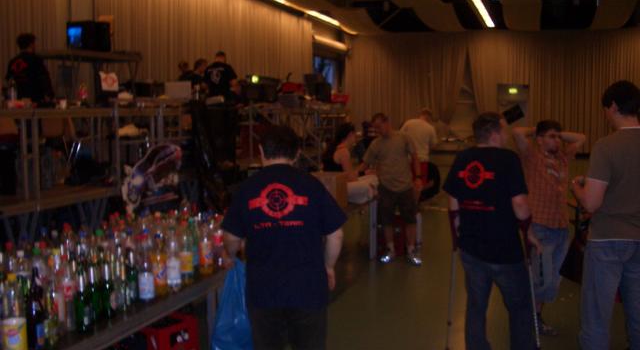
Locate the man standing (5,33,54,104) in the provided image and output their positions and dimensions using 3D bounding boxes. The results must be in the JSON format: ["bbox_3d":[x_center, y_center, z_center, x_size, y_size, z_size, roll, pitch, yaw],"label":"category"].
[{"bbox_3d":[-3.227,-0.702,7.230,0.520,1.720,0.380,0,5,6],"label":"man standing"}]

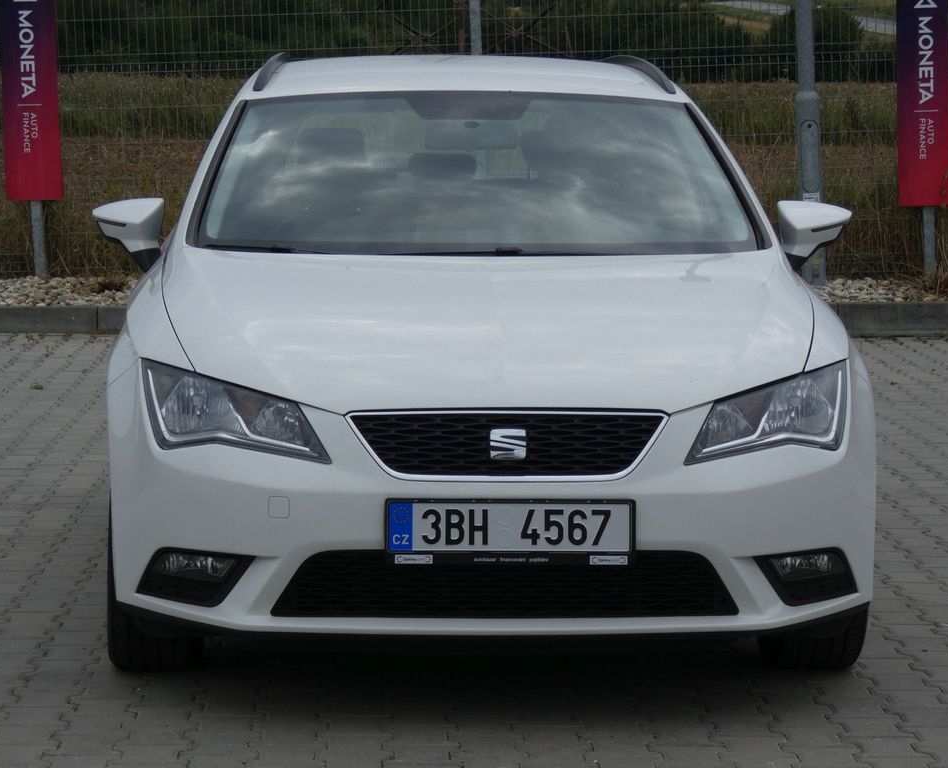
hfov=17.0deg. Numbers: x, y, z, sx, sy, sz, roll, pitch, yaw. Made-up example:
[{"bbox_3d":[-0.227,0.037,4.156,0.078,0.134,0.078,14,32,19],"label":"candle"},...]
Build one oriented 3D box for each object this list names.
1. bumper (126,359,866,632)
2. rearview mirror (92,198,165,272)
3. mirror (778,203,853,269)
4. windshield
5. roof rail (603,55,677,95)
[{"bbox_3d":[0.064,0.237,6.999,1.790,0.540,0.590,0,6,-3],"label":"bumper"},{"bbox_3d":[-0.895,-0.387,8.191,0.200,0.185,0.175,0,6,-3],"label":"rearview mirror"},{"bbox_3d":[0.893,-0.383,8.275,0.200,0.185,0.175,0,6,-3],"label":"mirror"},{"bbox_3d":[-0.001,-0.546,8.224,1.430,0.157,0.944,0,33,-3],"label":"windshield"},{"bbox_3d":[0.480,-0.948,9.675,0.070,0.110,1.850,0,6,-3],"label":"roof rail"}]

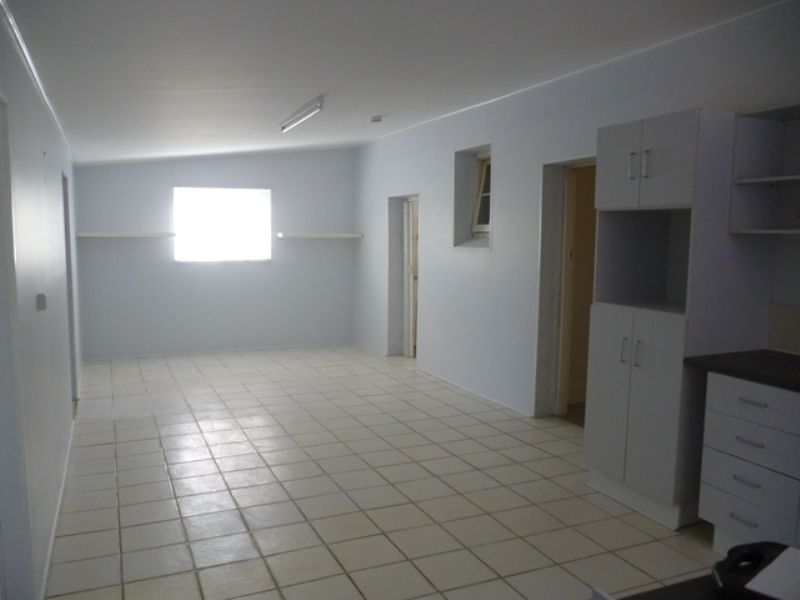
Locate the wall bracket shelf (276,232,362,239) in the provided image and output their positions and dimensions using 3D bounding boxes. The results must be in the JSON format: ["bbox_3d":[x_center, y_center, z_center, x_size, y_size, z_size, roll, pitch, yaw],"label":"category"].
[{"bbox_3d":[-1.063,-0.846,8.633,1.151,0.049,0.198,-2,6,-24],"label":"wall bracket shelf"}]

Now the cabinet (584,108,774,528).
[{"bbox_3d":[1.545,0.092,3.658,0.585,2.122,0.694,-2,6,-24],"label":"cabinet"}]

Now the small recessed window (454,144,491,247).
[{"bbox_3d":[0.791,-0.975,6.229,0.236,0.935,0.658,-2,6,-24],"label":"small recessed window"}]

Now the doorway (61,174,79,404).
[{"bbox_3d":[-2.811,-0.038,5.393,0.122,1.964,0.868,-2,6,-24],"label":"doorway"}]

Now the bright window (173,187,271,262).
[{"bbox_3d":[-2.245,-0.952,8.243,1.194,0.907,0.107,-2,6,-24],"label":"bright window"}]

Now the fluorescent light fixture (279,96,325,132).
[{"bbox_3d":[-0.815,-1.498,5.289,0.079,0.113,1.239,-2,6,-24],"label":"fluorescent light fixture"}]

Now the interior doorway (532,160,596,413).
[{"bbox_3d":[1.424,-0.008,4.928,0.254,2.077,0.865,-2,6,-24],"label":"interior doorway"}]

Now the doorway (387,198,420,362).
[{"bbox_3d":[0.142,-0.237,7.736,0.254,1.973,0.862,-2,6,-24],"label":"doorway"}]

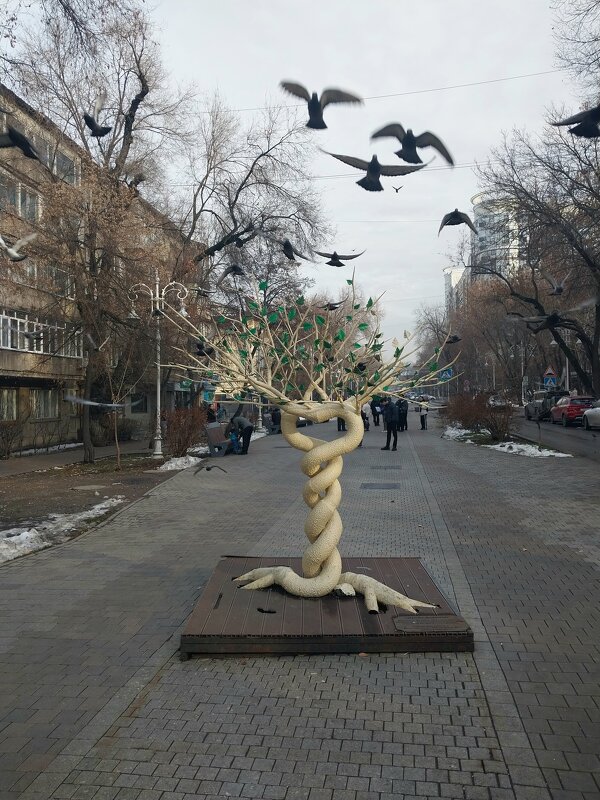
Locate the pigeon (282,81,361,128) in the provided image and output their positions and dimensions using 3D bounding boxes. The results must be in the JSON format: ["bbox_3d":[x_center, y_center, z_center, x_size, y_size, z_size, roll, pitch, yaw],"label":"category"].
[{"bbox_3d":[0.130,-1.820,3.720,0.500,0.160,0.300,0,-13,0],"label":"pigeon"}]

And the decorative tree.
[{"bbox_3d":[0.090,0.260,4.850,2.300,2.600,2.050,0,0,0],"label":"decorative tree"}]

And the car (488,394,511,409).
[{"bbox_3d":[22.200,0.180,67.000,1.800,1.520,4.400,0,0,9],"label":"car"}]

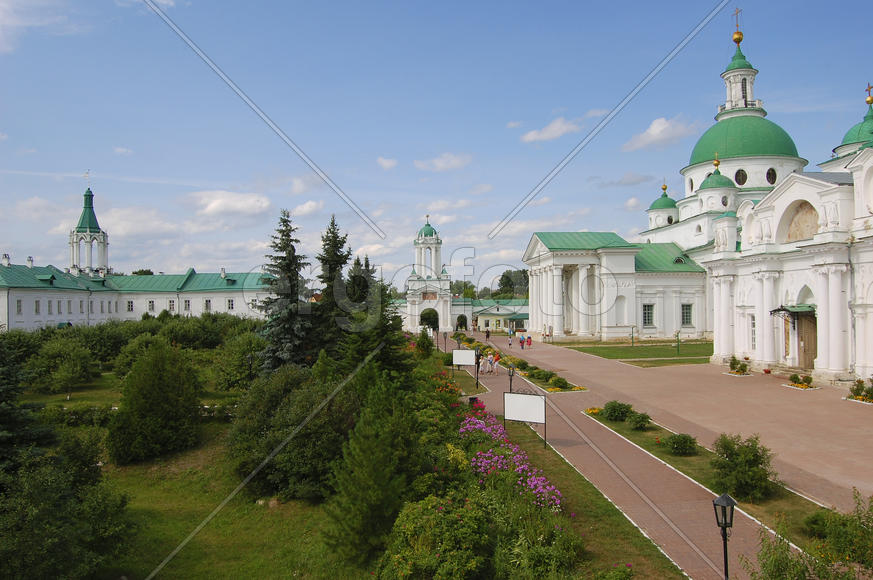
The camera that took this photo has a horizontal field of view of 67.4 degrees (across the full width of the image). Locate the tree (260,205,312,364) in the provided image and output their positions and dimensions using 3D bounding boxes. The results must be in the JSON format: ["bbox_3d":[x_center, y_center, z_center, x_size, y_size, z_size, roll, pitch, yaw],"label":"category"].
[{"bbox_3d":[-9.250,0.450,40.000,3.700,10.800,3.700,0,-1,-4],"label":"tree"}]

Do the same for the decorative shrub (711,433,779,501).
[{"bbox_3d":[8.477,4.858,18.000,1.650,1.600,1.600,0,-2,0],"label":"decorative shrub"}]

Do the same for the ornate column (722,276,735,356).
[{"bbox_3d":[24.832,2.243,56.000,0.850,6.700,0.850,0,-2,-1],"label":"ornate column"}]

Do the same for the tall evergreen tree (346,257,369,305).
[{"bbox_3d":[-6.600,1.600,54.000,2.800,8.800,2.800,0,-1,-4],"label":"tall evergreen tree"}]

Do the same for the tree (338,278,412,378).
[{"bbox_3d":[-3.540,2.650,38.000,4.200,6.600,4.200,0,-1,-4],"label":"tree"}]

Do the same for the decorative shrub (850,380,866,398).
[{"bbox_3d":[24.004,5.631,37.200,0.750,1.000,0.750,0,-2,0],"label":"decorative shrub"}]

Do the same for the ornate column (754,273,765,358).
[{"bbox_3d":[24.946,2.065,50.400,0.850,6.700,0.850,0,-2,-1],"label":"ornate column"}]

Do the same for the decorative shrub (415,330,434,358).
[{"bbox_3d":[-1.134,5.326,64.500,1.850,2.900,1.850,0,-2,0],"label":"decorative shrub"}]

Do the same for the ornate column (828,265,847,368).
[{"bbox_3d":[25.167,1.764,41.200,0.850,6.700,0.850,0,-2,-1],"label":"ornate column"}]

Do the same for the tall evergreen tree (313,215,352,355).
[{"bbox_3d":[-7.000,0.400,44.000,3.500,11.000,3.500,0,-1,-4],"label":"tall evergreen tree"}]

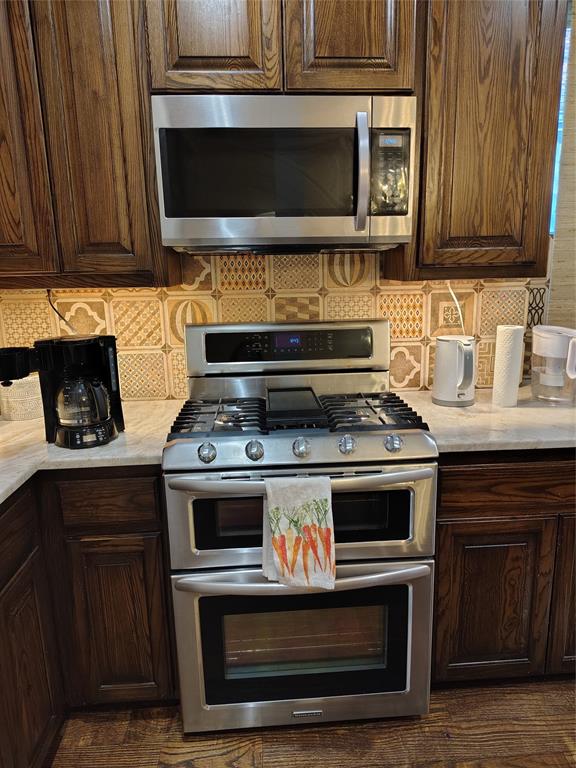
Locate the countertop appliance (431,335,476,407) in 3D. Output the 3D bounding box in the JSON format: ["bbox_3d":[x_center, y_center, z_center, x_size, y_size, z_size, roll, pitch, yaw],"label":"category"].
[{"bbox_3d":[0.596,-0.045,1.880,0.148,0.233,0.190,-3,12,-7],"label":"countertop appliance"}]

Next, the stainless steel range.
[{"bbox_3d":[0.031,0.423,1.784,0.760,1.194,0.705,-2,12,-4],"label":"stainless steel range"}]

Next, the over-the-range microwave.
[{"bbox_3d":[-0.012,-0.652,1.734,0.757,0.421,0.400,-2,12,-4],"label":"over-the-range microwave"}]

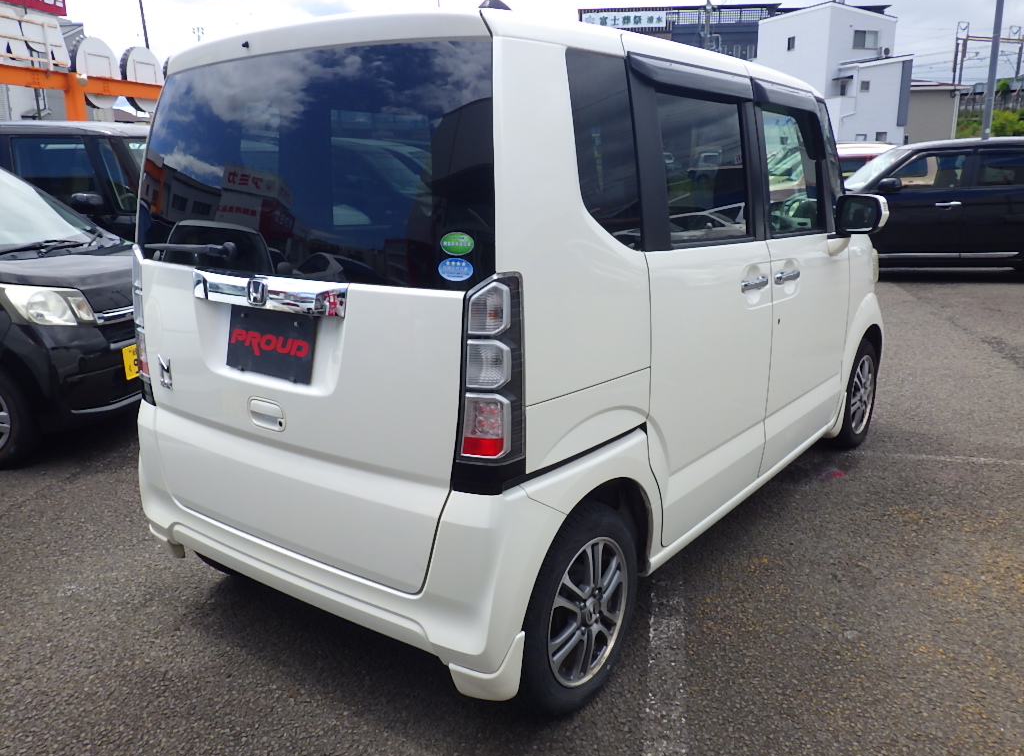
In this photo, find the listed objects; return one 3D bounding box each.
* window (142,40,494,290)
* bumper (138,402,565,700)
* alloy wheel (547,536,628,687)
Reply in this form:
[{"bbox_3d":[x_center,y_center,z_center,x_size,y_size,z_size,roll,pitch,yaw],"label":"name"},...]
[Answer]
[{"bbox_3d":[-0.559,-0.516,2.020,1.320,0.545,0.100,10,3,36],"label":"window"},{"bbox_3d":[-0.550,0.372,2.242,1.470,0.490,0.320,10,17,36],"label":"bumper"},{"bbox_3d":[0.146,0.580,2.124,0.140,0.383,0.383,10,17,36],"label":"alloy wheel"}]

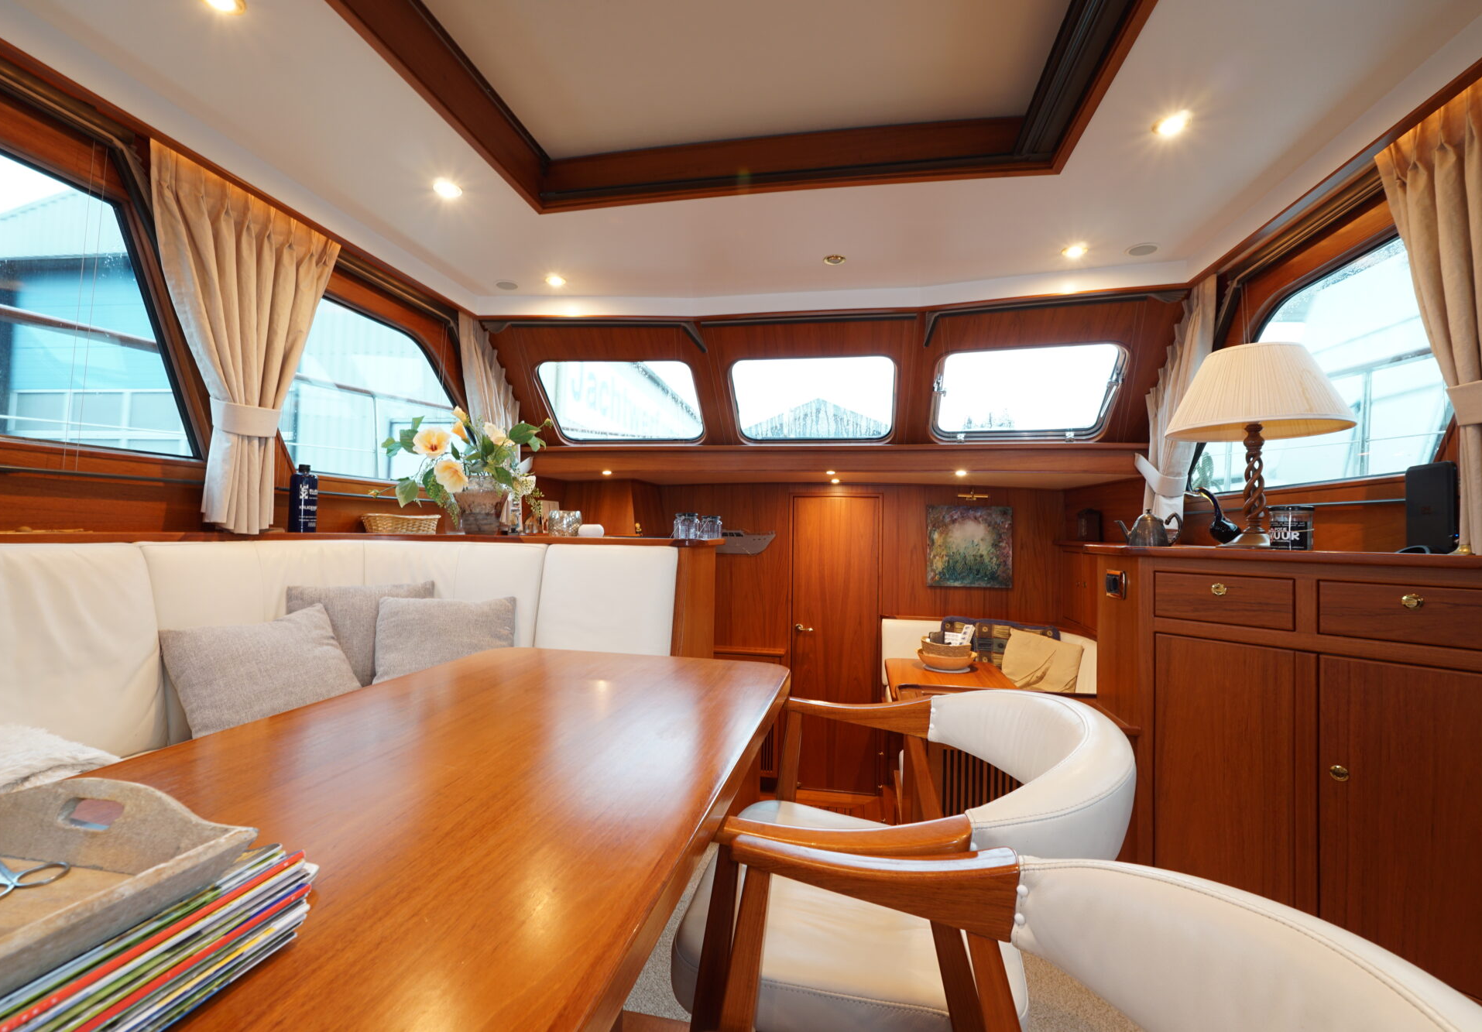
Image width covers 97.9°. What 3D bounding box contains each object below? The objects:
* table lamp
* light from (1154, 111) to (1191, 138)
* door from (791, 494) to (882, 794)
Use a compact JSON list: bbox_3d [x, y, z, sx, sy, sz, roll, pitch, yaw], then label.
[{"bbox_3d":[1.330,-0.172,1.672,0.380,0.515,0.380,1,-1,10],"label":"table lamp"},{"bbox_3d":[1.069,-0.973,1.601,0.080,0.020,0.080,1,-1,10],"label":"light"},{"bbox_3d":[0.569,0.759,3.881,0.530,1.769,0.040,1,-1,10],"label":"door"}]

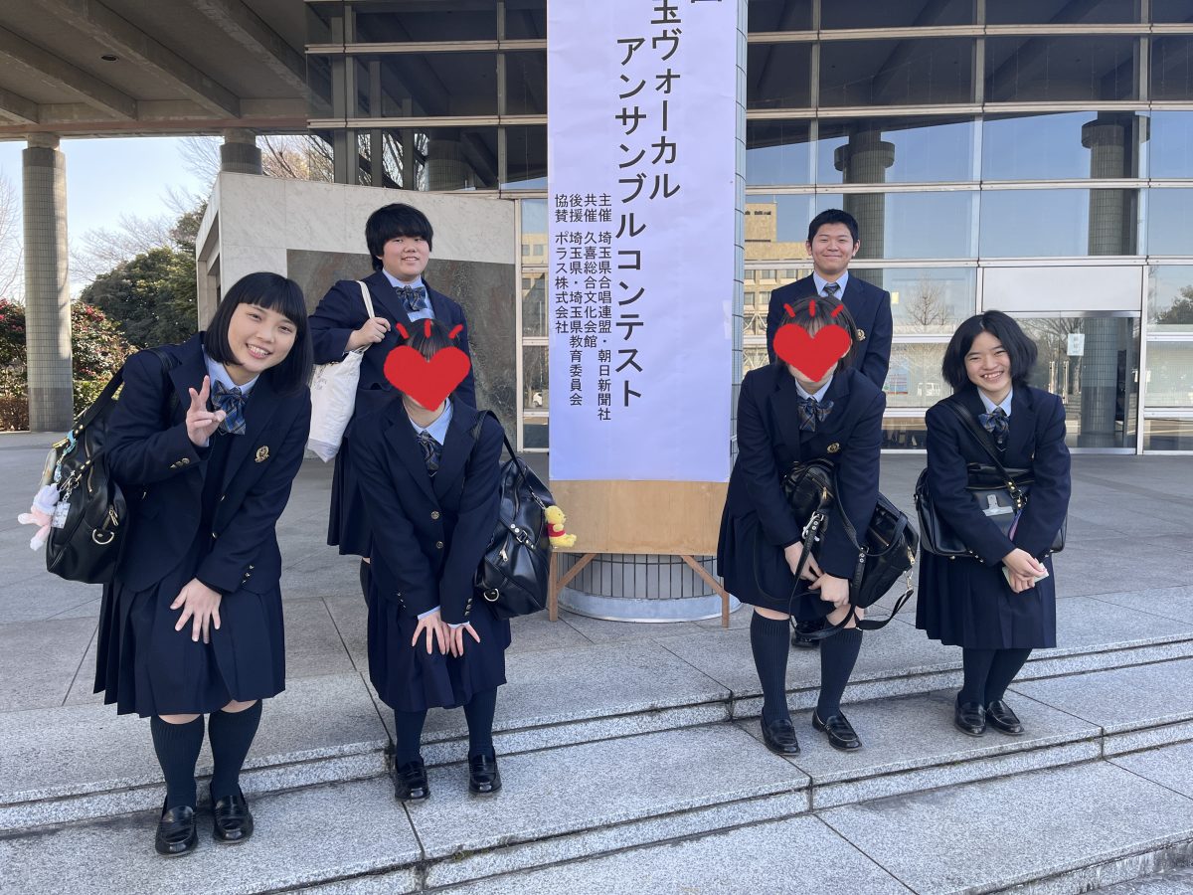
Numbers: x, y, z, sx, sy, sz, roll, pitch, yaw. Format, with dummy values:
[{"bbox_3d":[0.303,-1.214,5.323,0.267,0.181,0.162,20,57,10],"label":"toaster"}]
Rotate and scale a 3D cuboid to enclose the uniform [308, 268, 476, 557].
[{"bbox_3d":[-0.671,-0.114,2.970,0.550,0.970,0.360,-1,4,-14],"label":"uniform"}]

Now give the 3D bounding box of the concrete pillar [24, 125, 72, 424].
[{"bbox_3d":[-13.060,-3.837,21.305,1.050,6.919,1.050,0,4,0],"label":"concrete pillar"}]

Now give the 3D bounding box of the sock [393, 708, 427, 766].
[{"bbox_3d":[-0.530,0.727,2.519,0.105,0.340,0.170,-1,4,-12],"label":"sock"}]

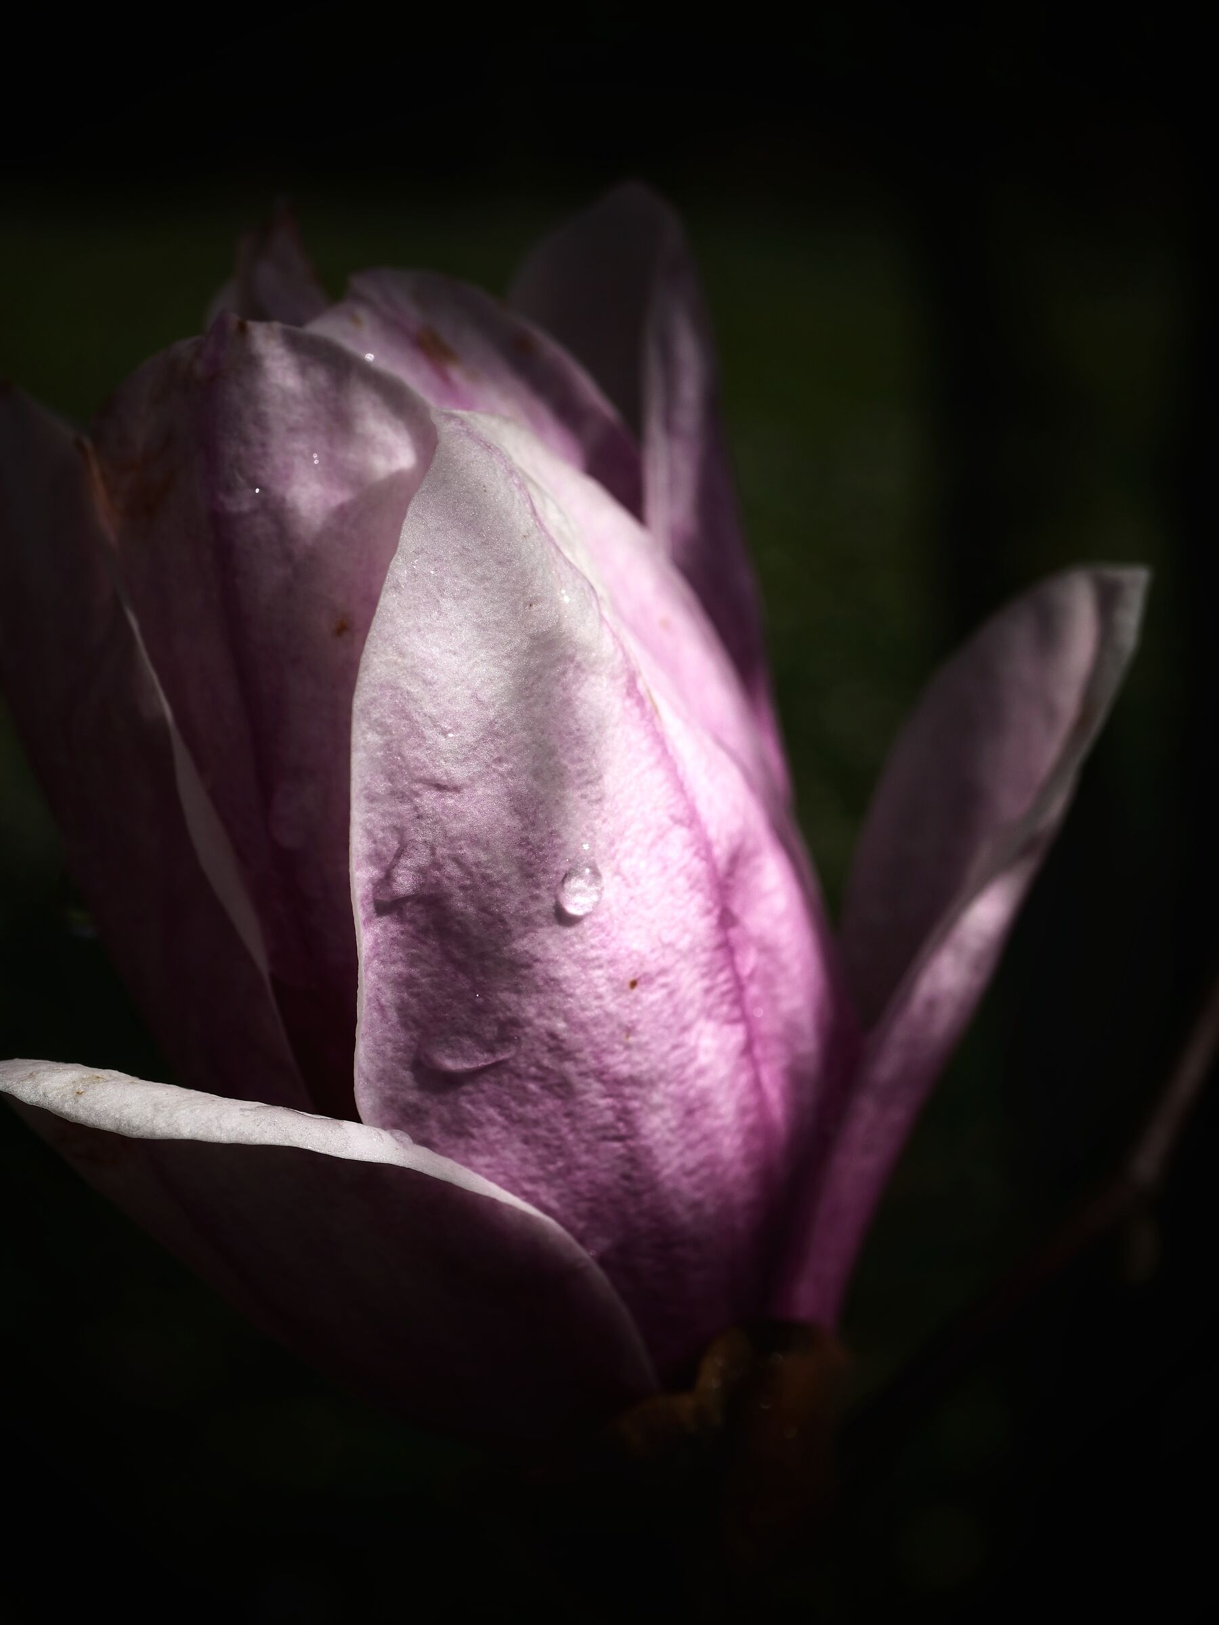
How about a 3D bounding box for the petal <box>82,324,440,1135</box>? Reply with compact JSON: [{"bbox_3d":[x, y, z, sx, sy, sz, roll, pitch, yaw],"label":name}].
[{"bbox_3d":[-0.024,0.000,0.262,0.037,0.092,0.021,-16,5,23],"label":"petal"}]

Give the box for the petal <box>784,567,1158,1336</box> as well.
[{"bbox_3d":[0.031,0.011,0.270,0.016,0.082,0.028,26,-7,-7],"label":"petal"}]

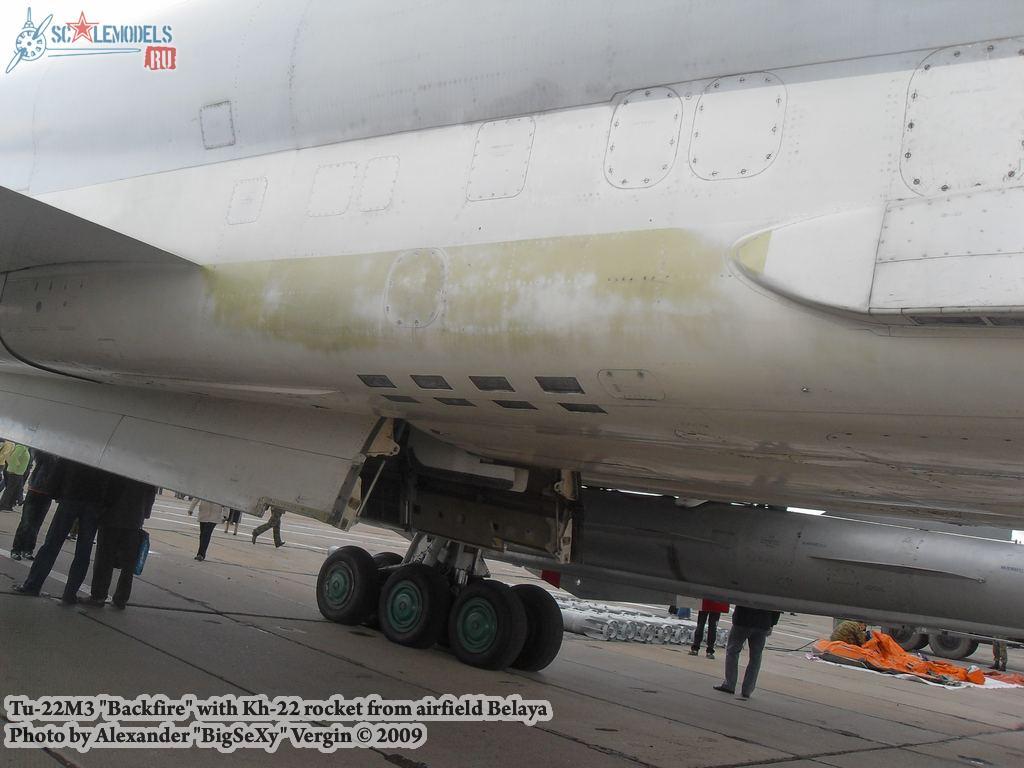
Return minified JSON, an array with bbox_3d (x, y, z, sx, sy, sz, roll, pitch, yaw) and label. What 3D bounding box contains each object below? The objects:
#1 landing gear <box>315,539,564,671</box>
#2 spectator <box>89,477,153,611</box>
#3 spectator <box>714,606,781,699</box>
[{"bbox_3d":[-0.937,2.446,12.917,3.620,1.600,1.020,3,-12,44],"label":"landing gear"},{"bbox_3d":[-4.119,1.472,11.007,0.420,1.740,0.540,3,-11,41],"label":"spectator"},{"bbox_3d":[3.285,3.402,14.335,0.520,1.740,0.400,17,-11,-38],"label":"spectator"}]

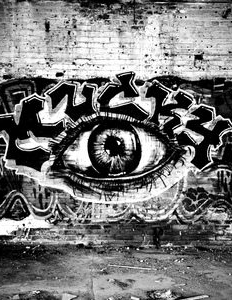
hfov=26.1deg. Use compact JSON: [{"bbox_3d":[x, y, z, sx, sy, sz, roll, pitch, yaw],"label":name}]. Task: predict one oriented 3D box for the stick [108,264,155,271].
[{"bbox_3d":[0.159,1.255,5.332,0.507,0.014,0.017,1,3,19],"label":"stick"}]

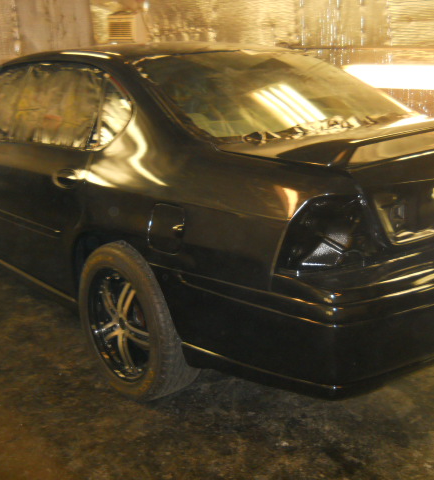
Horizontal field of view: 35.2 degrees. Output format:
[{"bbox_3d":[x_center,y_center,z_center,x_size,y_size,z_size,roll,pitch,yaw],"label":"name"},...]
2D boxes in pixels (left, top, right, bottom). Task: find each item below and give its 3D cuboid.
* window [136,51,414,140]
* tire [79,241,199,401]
[{"bbox_3d":[0.278,-0.673,3.021,1.230,0.120,0.740,-13,43,-37],"label":"window"},{"bbox_3d":[-0.317,0.322,2.777,0.225,0.668,0.668,-13,18,-37],"label":"tire"}]

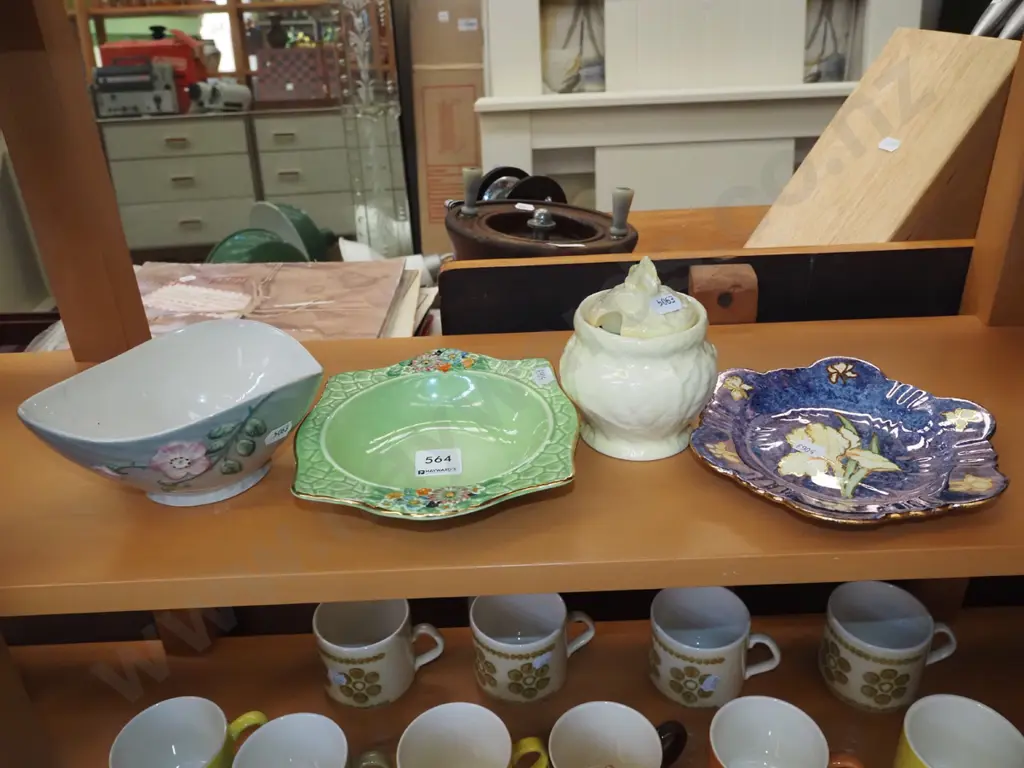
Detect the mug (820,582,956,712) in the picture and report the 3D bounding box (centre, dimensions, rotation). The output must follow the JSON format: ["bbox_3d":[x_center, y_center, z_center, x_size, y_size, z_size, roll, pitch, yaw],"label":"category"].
[{"bbox_3d":[0.312,0.218,0.735,0.108,0.071,0.082,-1,28,3],"label":"mug"}]

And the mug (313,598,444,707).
[{"bbox_3d":[-0.111,0.223,0.756,0.108,0.071,0.082,-1,28,3],"label":"mug"}]

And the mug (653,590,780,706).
[{"bbox_3d":[0.168,0.221,0.740,0.108,0.071,0.082,5,29,14],"label":"mug"}]

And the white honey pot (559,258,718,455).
[{"bbox_3d":[0.075,-0.021,0.521,0.091,0.112,0.091,-2,29,1],"label":"white honey pot"}]

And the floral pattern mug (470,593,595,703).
[{"bbox_3d":[0.019,0.218,0.755,0.108,0.071,0.082,-5,28,-5],"label":"floral pattern mug"}]

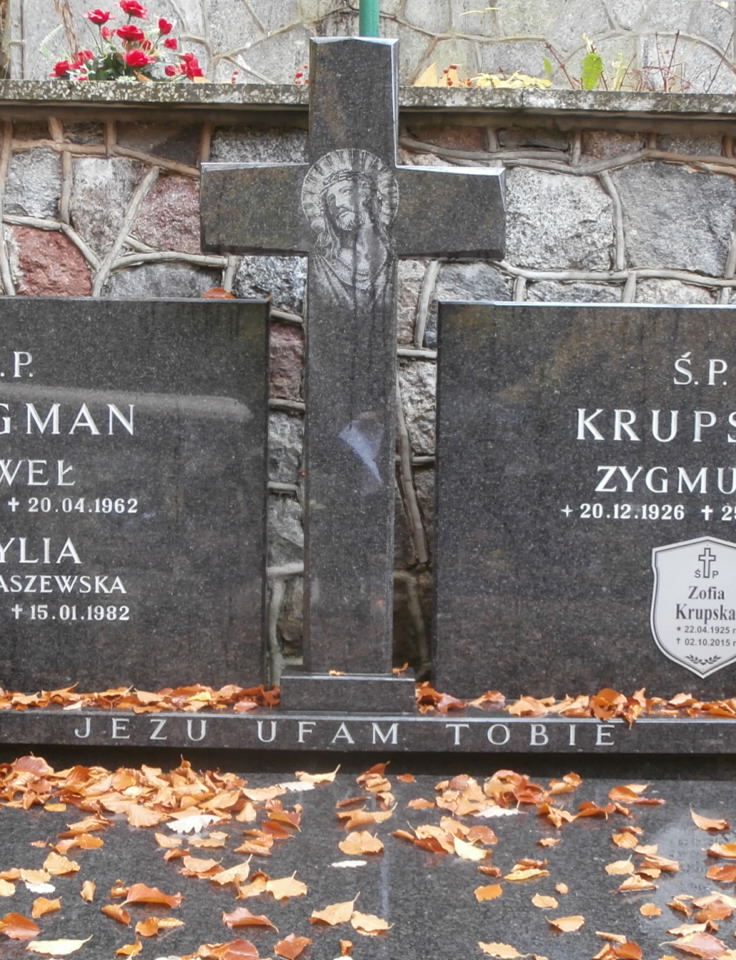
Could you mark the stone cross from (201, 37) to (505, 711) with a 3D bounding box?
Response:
[{"bbox_3d":[-0.027,-0.164,2.247,0.482,1.060,0.100,1,3,0],"label":"stone cross"}]

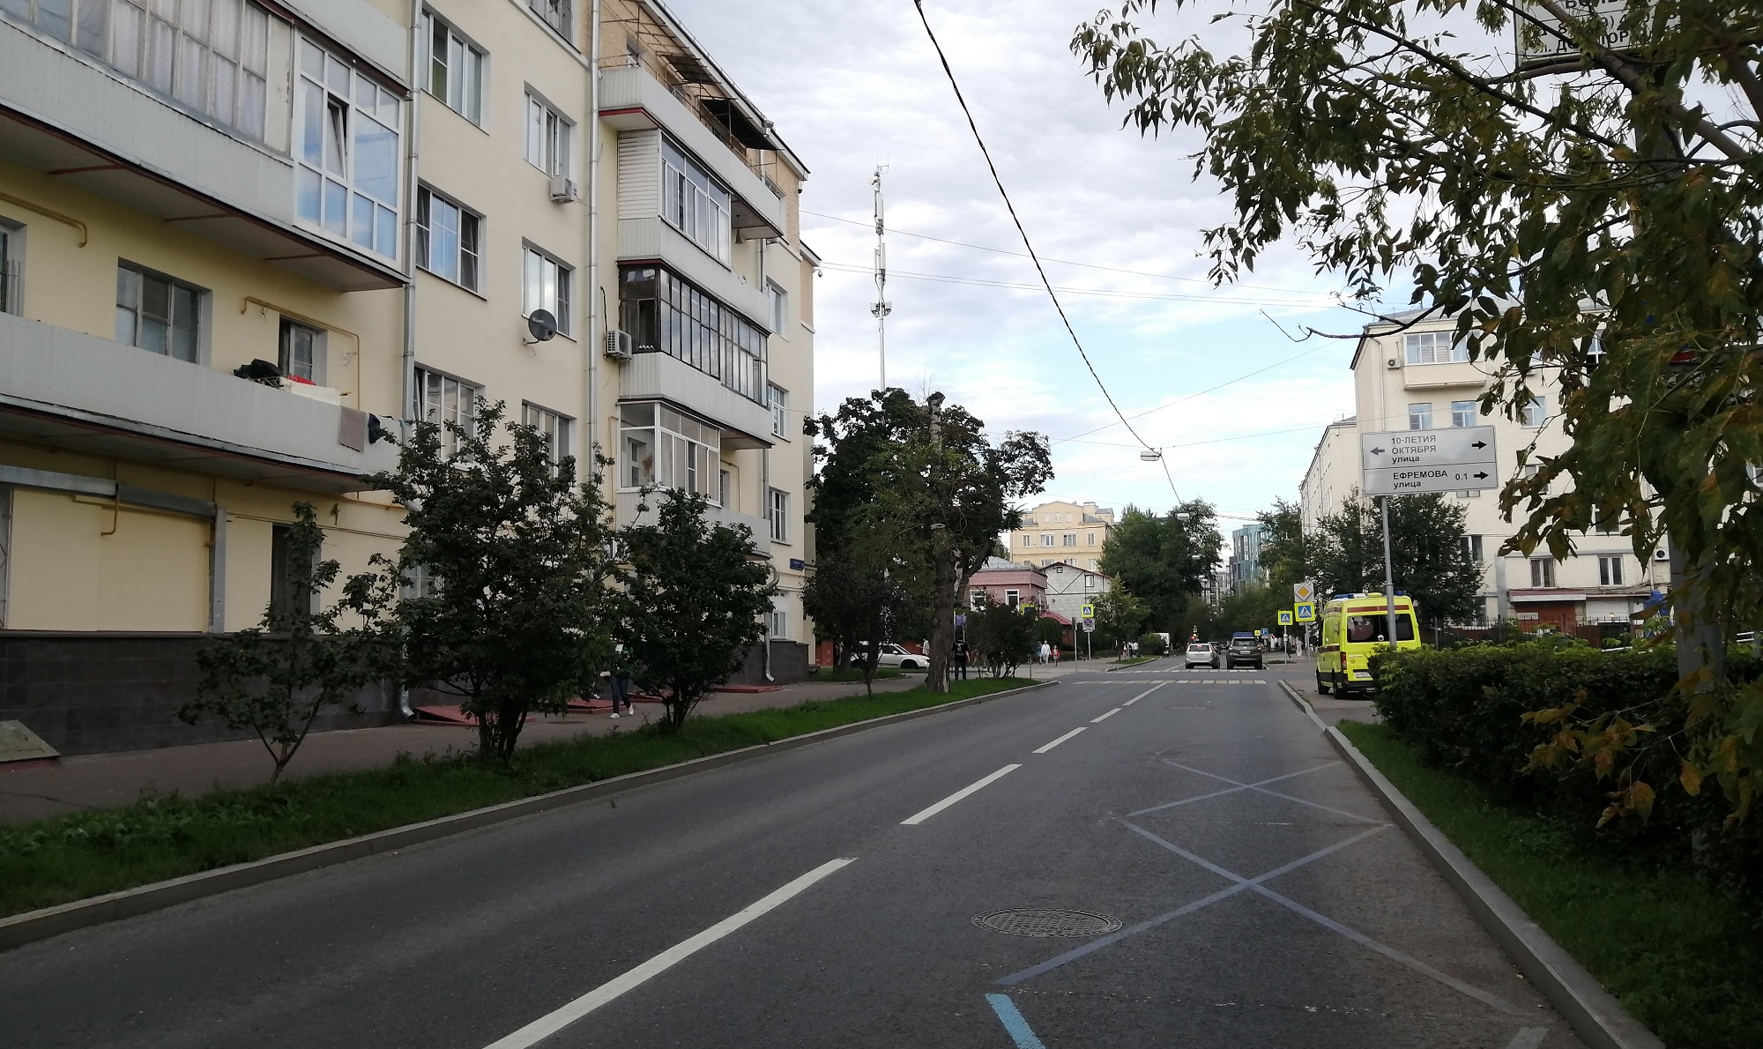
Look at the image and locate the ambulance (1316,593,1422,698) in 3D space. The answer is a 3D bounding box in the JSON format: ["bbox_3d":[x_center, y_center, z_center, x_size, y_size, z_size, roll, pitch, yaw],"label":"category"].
[{"bbox_3d":[14.325,3.634,39.062,2.080,2.850,5.950,-2,-5,14],"label":"ambulance"}]

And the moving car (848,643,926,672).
[{"bbox_3d":[0.394,6.658,66.398,4.450,1.460,1.750,-2,-5,11],"label":"moving car"}]

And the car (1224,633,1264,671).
[{"bbox_3d":[20.456,7.316,74.791,1.900,1.740,4.650,-2,-5,14],"label":"car"}]

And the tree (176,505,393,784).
[{"bbox_3d":[-6.834,1.349,15.089,2.472,3.234,2.274,2,-6,-24],"label":"tree"}]

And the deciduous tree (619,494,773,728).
[{"bbox_3d":[-3.392,1.543,24.236,2.898,4.451,2.666,0,-5,-8],"label":"deciduous tree"}]

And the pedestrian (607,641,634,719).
[{"bbox_3d":[-5.687,3.395,29.030,0.550,1.680,0.500,-2,-5,14],"label":"pedestrian"}]

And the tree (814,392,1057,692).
[{"bbox_3d":[1.664,0.490,41.873,7.569,9.601,6.963,-1,-5,2],"label":"tree"}]

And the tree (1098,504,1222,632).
[{"bbox_3d":[27.894,5.512,131.322,12.357,15.069,11.368,-2,-5,12],"label":"tree"}]

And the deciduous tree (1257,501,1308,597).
[{"bbox_3d":[37.858,4.996,124.343,5.461,14.602,5.461,-2,-5,17],"label":"deciduous tree"}]

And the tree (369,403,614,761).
[{"bbox_3d":[-5.410,0.770,18.288,3.427,4.968,3.153,1,-5,-16],"label":"tree"}]

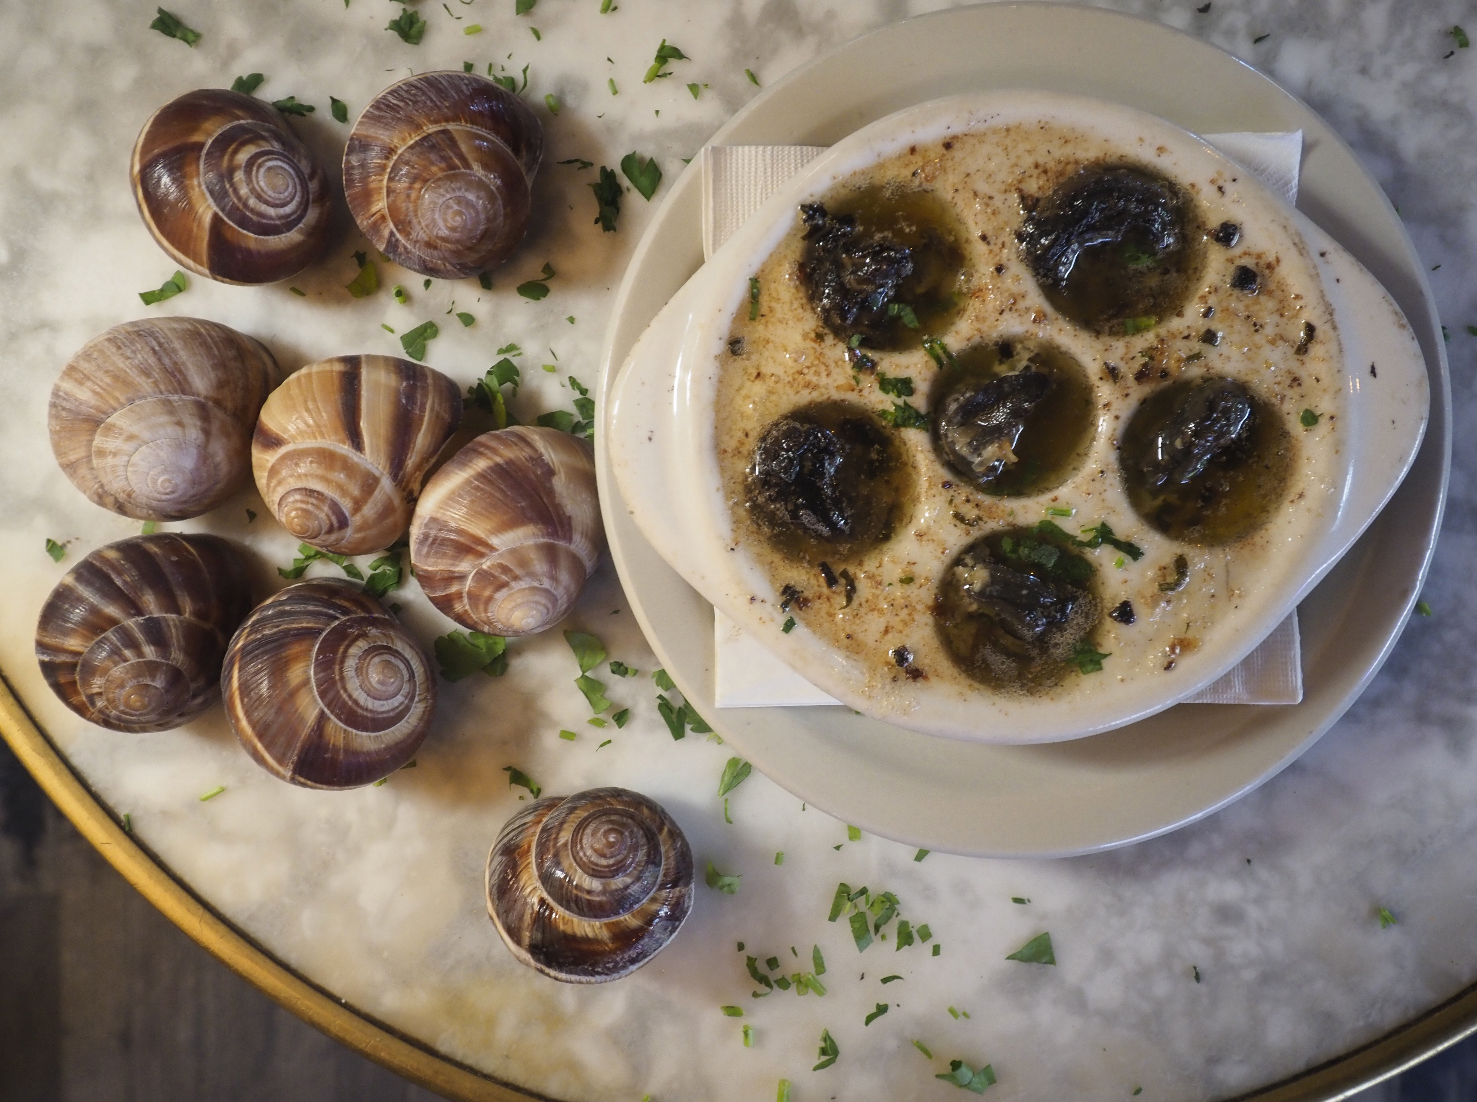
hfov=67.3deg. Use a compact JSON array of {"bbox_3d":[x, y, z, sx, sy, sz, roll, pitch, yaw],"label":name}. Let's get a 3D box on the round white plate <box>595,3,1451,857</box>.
[{"bbox_3d":[0.059,-0.025,0.238,0.176,0.021,0.176,0,91,1],"label":"round white plate"}]

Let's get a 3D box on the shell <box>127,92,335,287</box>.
[{"bbox_3d":[-0.106,-0.076,0.233,0.040,0.034,0.039,0,91,1],"label":"shell"}]

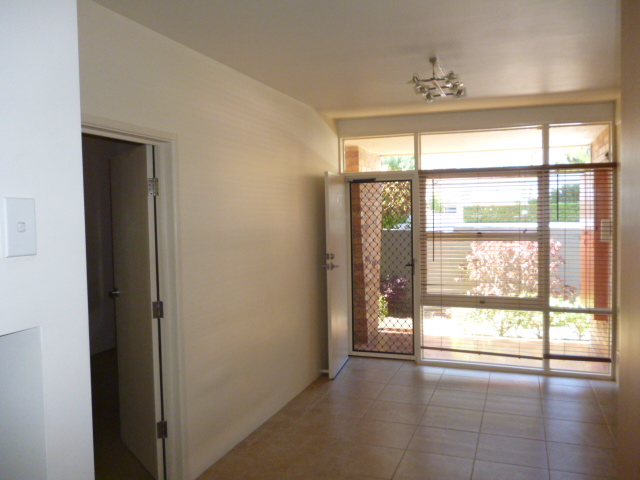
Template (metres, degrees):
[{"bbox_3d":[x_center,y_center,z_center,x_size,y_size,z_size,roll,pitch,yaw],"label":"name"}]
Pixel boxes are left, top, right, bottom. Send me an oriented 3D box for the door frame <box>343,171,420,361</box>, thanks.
[{"bbox_3d":[0.657,0.301,5.762,0.891,2.125,0.126,0,3,21],"label":"door frame"}]

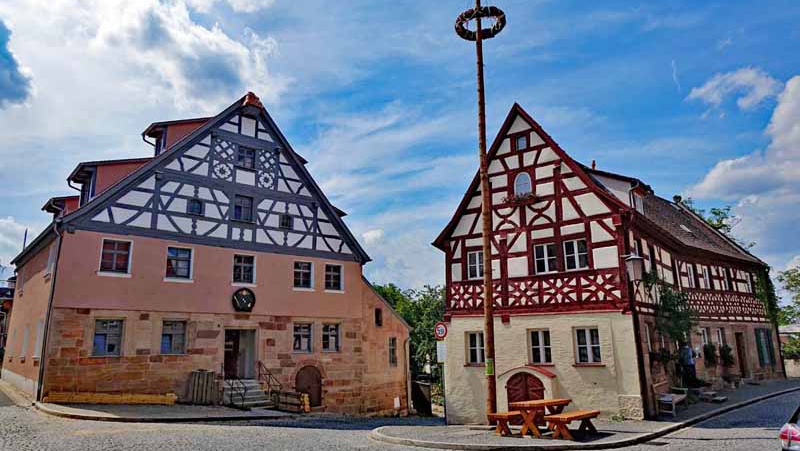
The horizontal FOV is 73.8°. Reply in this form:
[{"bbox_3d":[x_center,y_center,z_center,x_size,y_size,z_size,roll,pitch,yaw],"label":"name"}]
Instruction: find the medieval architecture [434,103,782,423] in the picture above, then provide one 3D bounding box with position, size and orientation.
[{"bbox_3d":[10.333,2.512,24.082,7.947,10.686,19.379,-13,-18,42],"label":"medieval architecture"}]

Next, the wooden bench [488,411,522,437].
[{"bbox_3d":[3.069,5.092,13.833,0.522,0.483,2.039,-13,-19,38],"label":"wooden bench"}]

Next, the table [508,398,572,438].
[{"bbox_3d":[3.642,4.826,13.408,0.827,0.758,2.039,-13,-19,38],"label":"table"}]

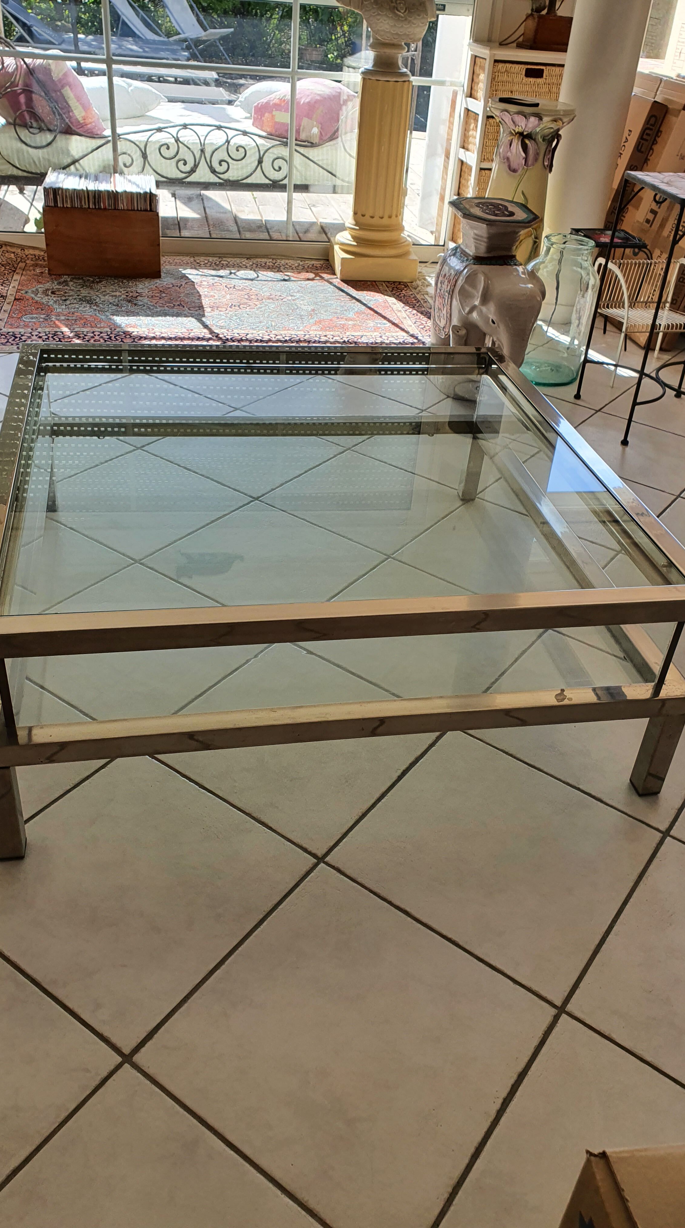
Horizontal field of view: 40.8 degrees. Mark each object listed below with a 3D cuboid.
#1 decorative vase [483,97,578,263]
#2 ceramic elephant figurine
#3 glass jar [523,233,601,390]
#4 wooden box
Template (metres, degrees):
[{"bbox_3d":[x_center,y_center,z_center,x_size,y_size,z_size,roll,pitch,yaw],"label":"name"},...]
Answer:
[{"bbox_3d":[0.645,-1.495,3.505,0.310,0.775,0.310,10,35,6],"label":"decorative vase"},{"bbox_3d":[0.476,-1.056,3.073,0.275,0.530,0.440,-5,36,-15],"label":"ceramic elephant figurine"},{"bbox_3d":[0.745,-1.036,3.149,0.225,0.450,0.225,12,36,9],"label":"glass jar"},{"bbox_3d":[-1.000,-1.601,3.880,0.452,0.256,0.340,-2,36,-10],"label":"wooden box"}]

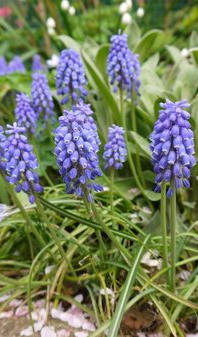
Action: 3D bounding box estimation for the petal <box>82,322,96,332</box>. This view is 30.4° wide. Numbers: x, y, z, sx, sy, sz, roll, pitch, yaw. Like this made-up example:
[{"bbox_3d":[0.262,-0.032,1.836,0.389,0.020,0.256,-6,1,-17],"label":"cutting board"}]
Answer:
[{"bbox_3d":[-0.008,0.128,0.292,0.011,0.003,0.010,0,22,0],"label":"petal"}]

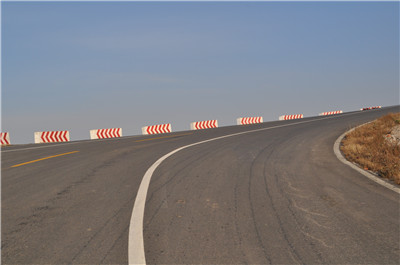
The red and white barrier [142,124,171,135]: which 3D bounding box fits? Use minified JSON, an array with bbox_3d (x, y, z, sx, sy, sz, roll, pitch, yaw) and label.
[{"bbox_3d":[-2.910,-0.200,33.800,2.000,0.610,0.500,-5,2,-39],"label":"red and white barrier"}]

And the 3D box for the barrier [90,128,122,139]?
[{"bbox_3d":[-5.820,0.090,31.100,0.500,0.610,2.000,-2,2,44],"label":"barrier"}]

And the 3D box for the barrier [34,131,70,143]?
[{"bbox_3d":[-8.270,0.240,28.000,0.500,0.610,2.000,-2,2,36],"label":"barrier"}]

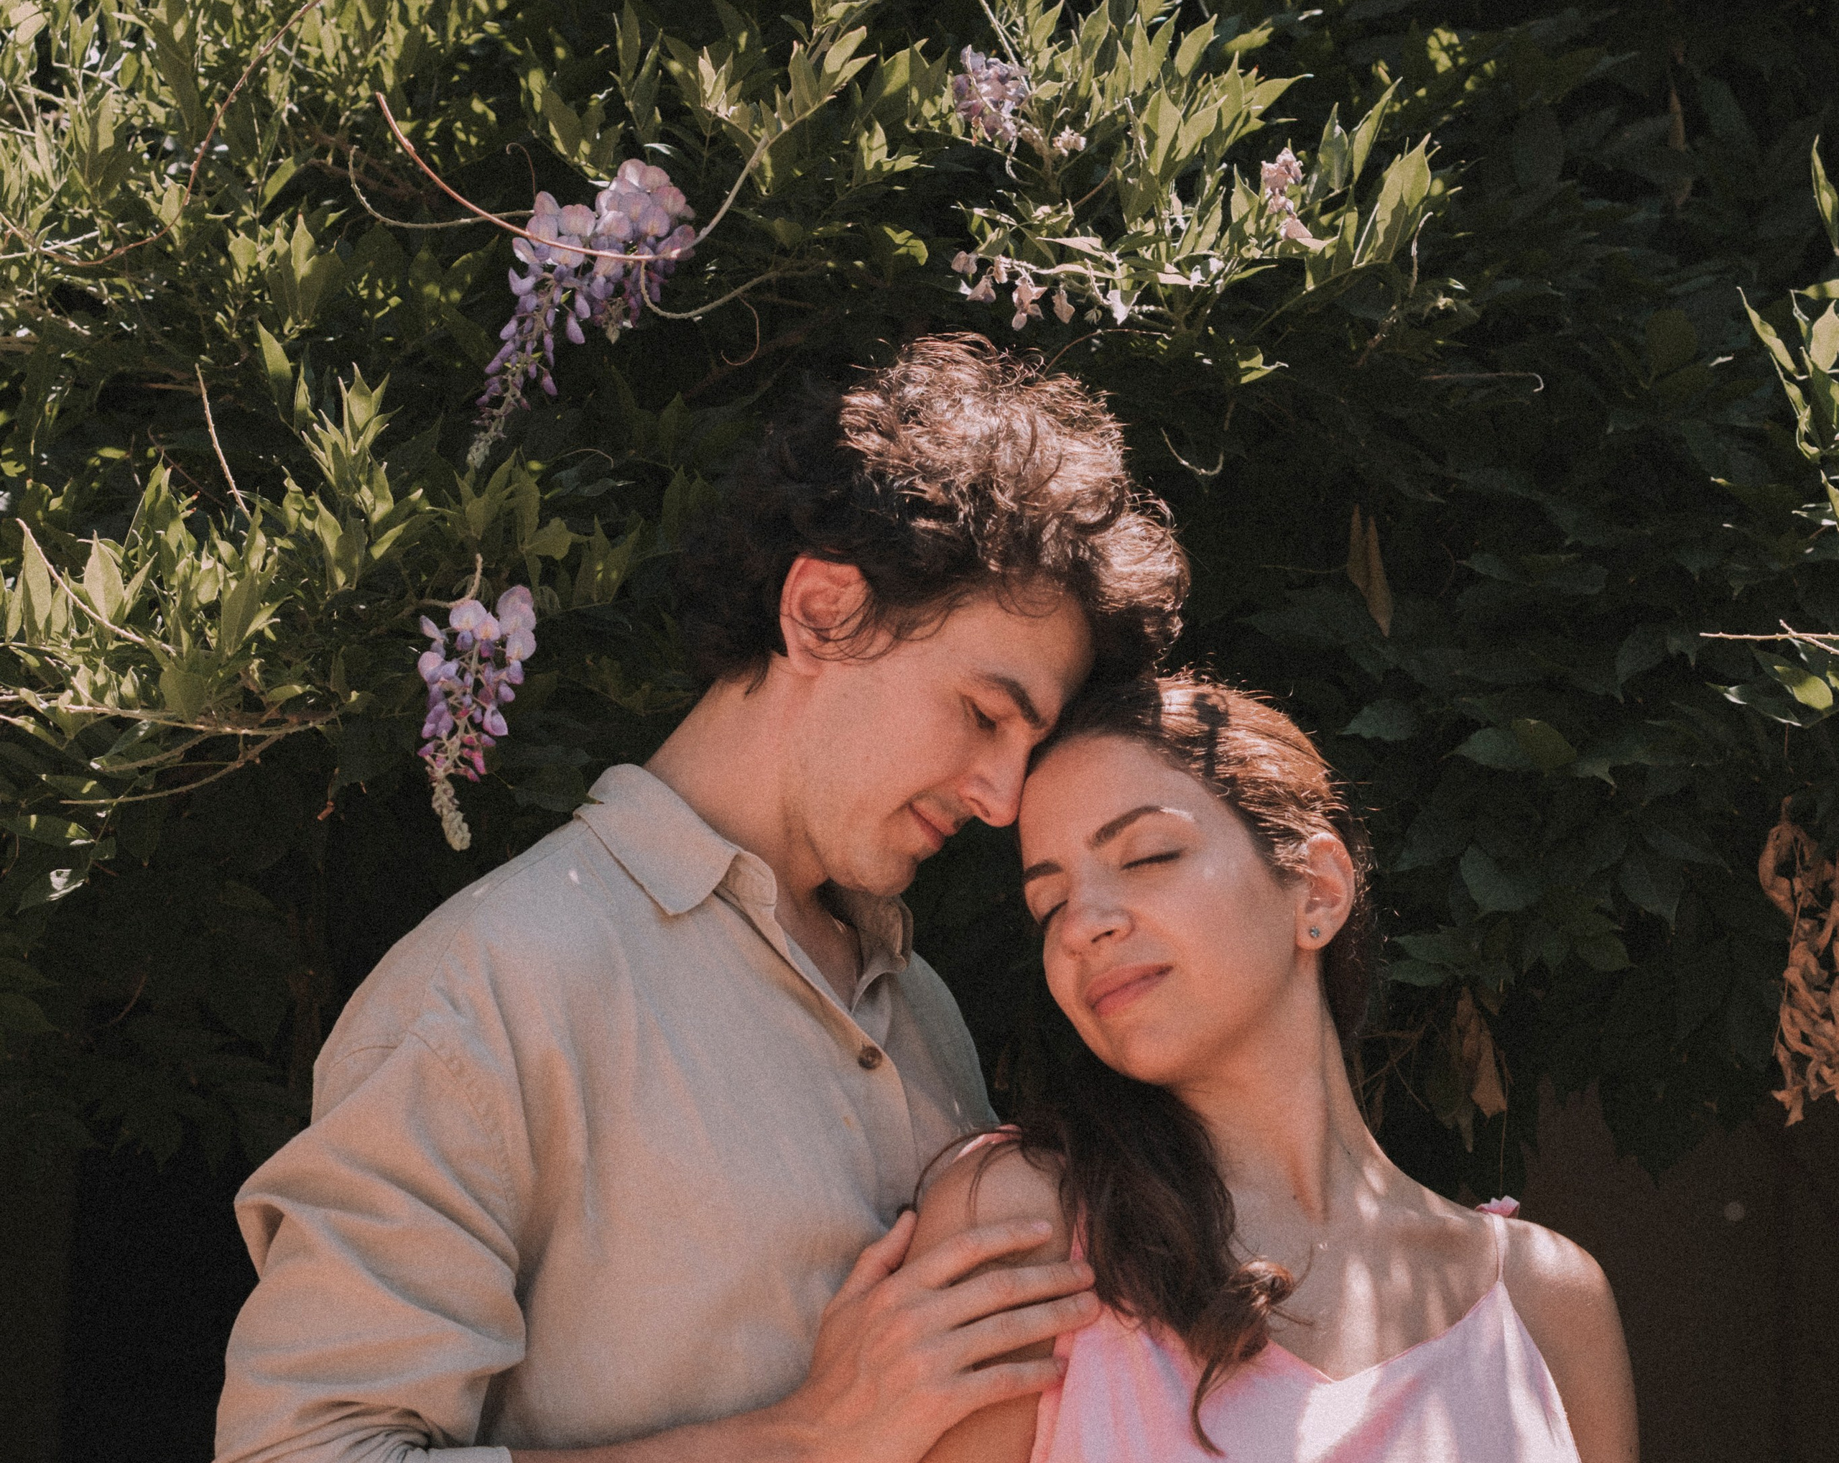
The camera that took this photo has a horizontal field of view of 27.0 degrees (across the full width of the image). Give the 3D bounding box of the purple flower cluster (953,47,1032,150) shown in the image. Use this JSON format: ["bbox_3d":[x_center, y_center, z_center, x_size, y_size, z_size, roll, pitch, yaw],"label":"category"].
[{"bbox_3d":[0.044,-0.384,2.320,0.048,0.059,0.046,0,-2,0],"label":"purple flower cluster"}]

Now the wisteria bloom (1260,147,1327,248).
[{"bbox_3d":[0.225,-0.321,2.300,0.040,0.060,0.036,0,-2,0],"label":"wisteria bloom"}]

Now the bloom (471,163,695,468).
[{"bbox_3d":[-0.198,-0.244,2.250,0.132,0.176,0.105,0,-2,0],"label":"bloom"}]

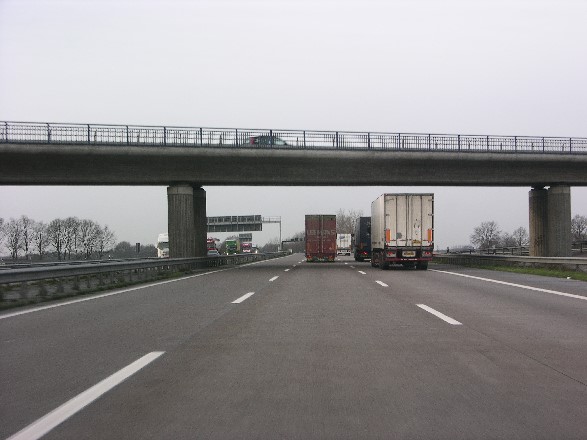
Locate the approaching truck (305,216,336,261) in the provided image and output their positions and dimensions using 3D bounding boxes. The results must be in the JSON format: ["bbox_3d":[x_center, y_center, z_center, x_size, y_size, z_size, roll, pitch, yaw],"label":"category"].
[{"bbox_3d":[2.350,1.740,104.900,2.550,3.900,13.200,0,-1,1],"label":"approaching truck"}]

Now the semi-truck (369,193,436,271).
[{"bbox_3d":[6.130,0.800,68.300,2.580,4.000,13.500,0,-1,1],"label":"semi-truck"}]

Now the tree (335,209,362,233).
[{"bbox_3d":[15.100,2.950,320.000,7.800,12.100,7.800,0,-1,0],"label":"tree"}]

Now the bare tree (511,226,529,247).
[{"bbox_3d":[80.000,7.300,420.000,6.600,9.800,6.600,0,-1,0],"label":"bare tree"}]

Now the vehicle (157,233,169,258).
[{"bbox_3d":[-17.200,4.100,169.500,2.550,3.900,13.500,0,-1,1],"label":"vehicle"}]

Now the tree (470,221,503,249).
[{"bbox_3d":[64.200,6.000,395.000,10.500,11.500,10.000,0,-1,0],"label":"tree"}]

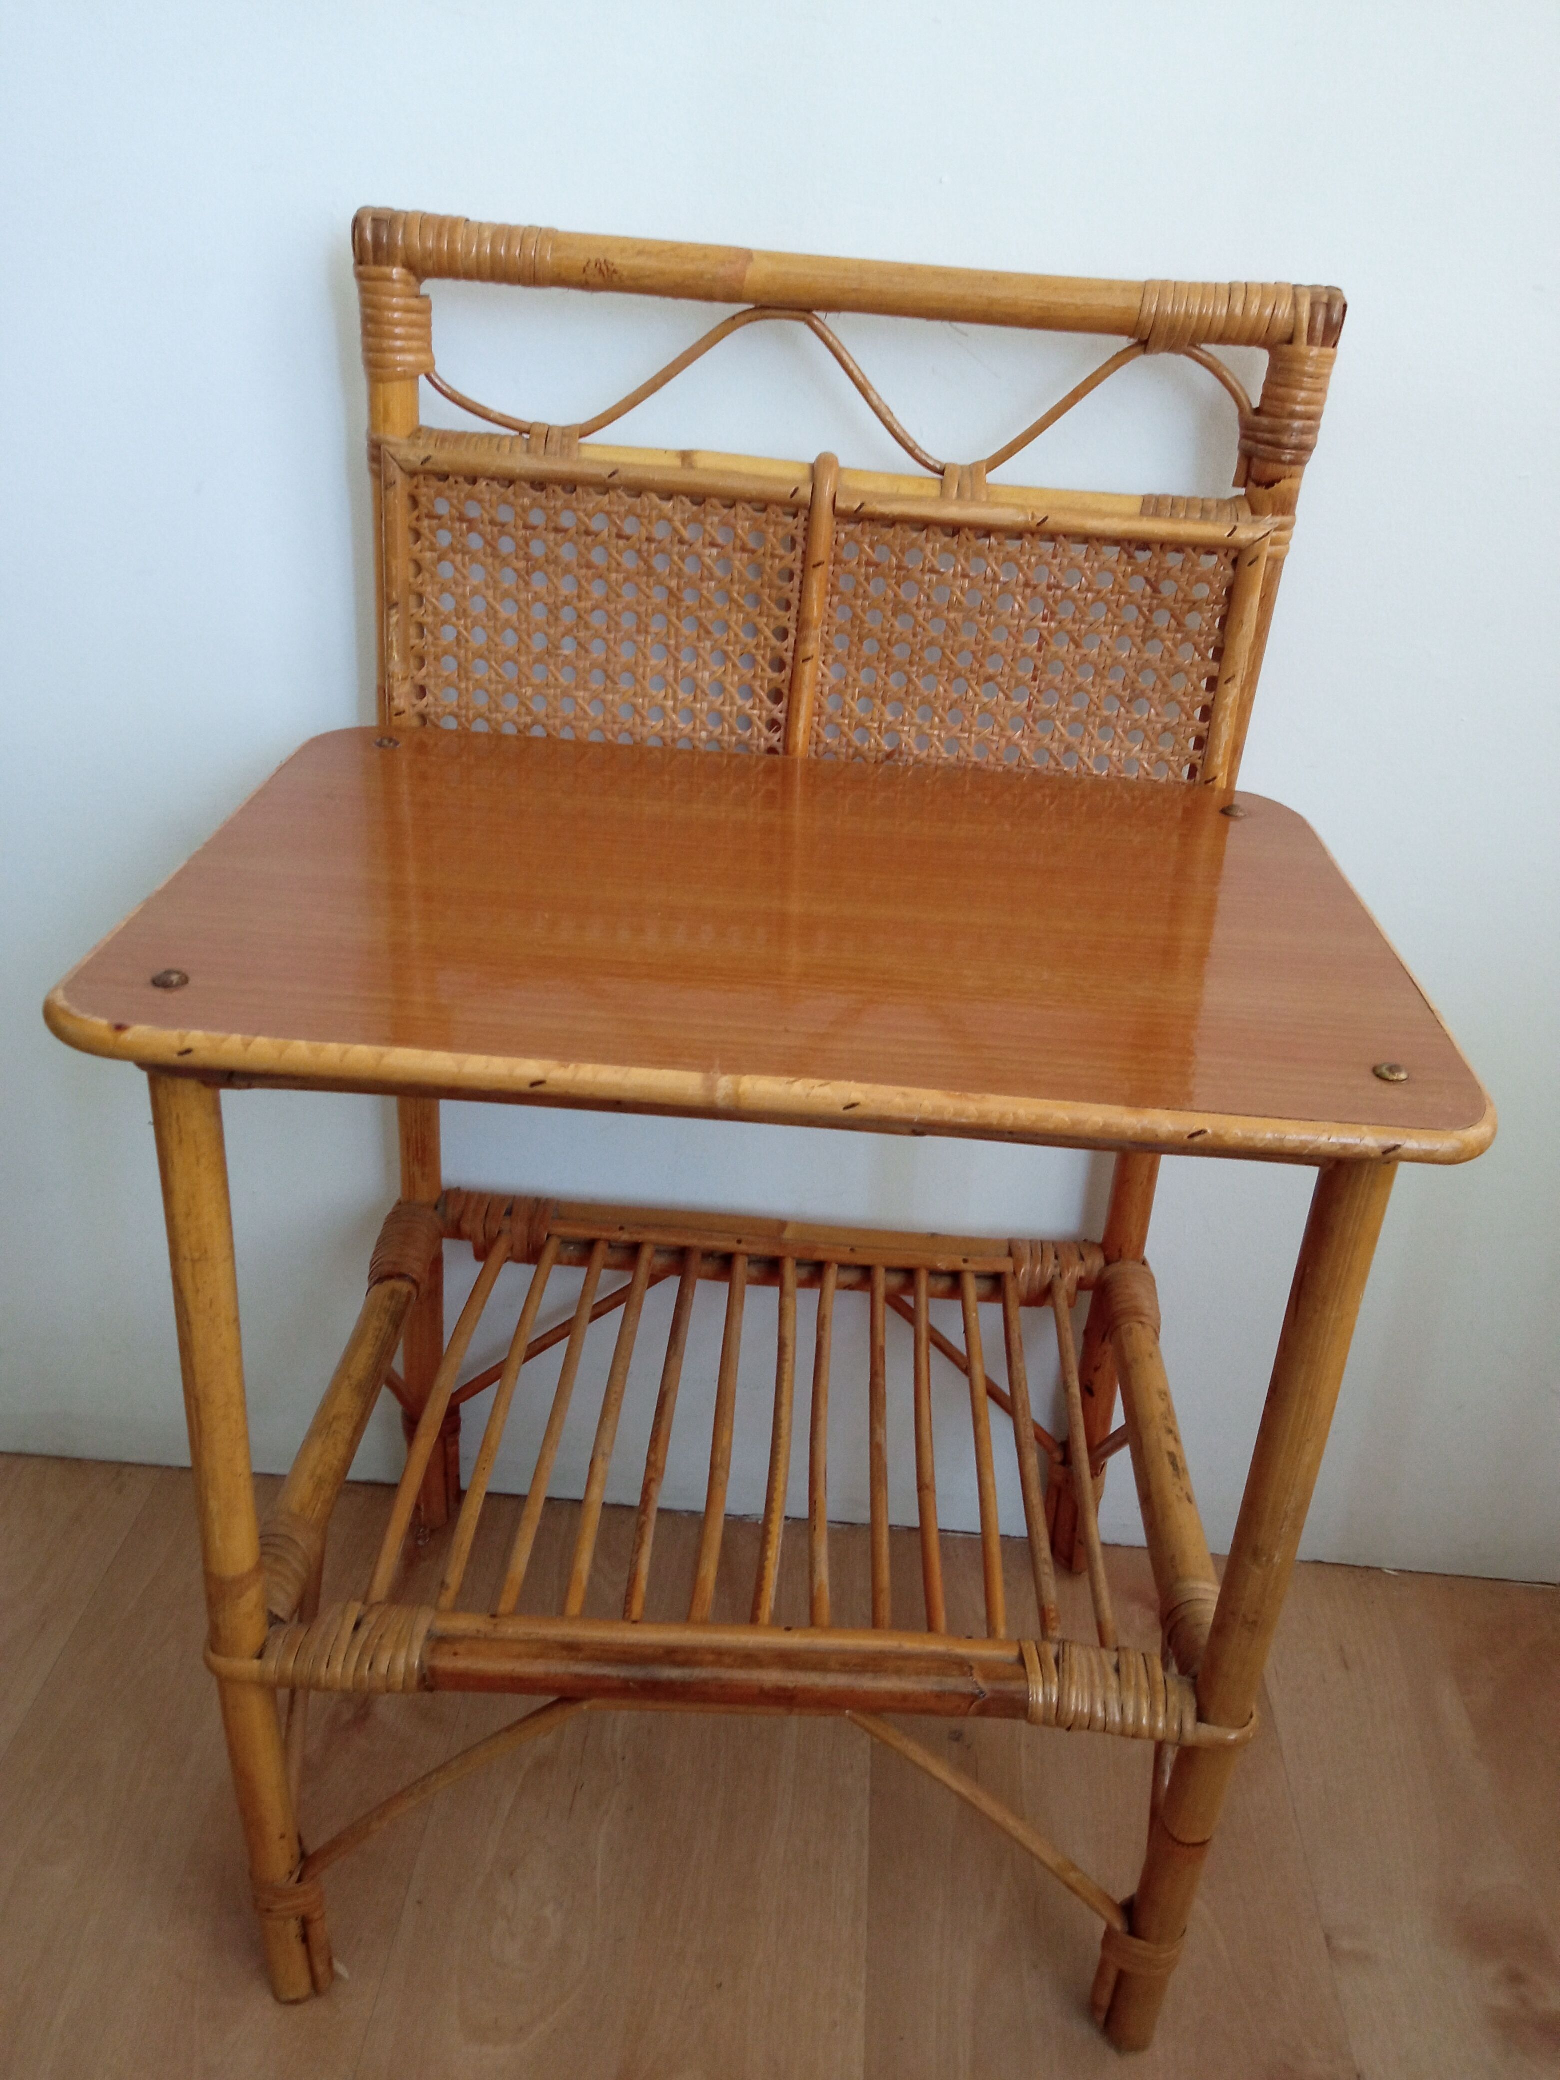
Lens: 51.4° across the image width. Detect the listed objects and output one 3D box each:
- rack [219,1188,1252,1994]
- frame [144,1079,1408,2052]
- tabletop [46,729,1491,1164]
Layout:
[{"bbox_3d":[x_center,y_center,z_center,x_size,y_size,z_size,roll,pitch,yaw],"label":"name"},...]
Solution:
[{"bbox_3d":[-0.016,0.236,0.720,0.369,0.221,0.284,5,27,1],"label":"rack"},{"bbox_3d":[-0.009,0.145,0.673,0.365,0.433,0.284,5,27,1],"label":"frame"},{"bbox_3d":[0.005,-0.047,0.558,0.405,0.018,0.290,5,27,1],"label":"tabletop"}]

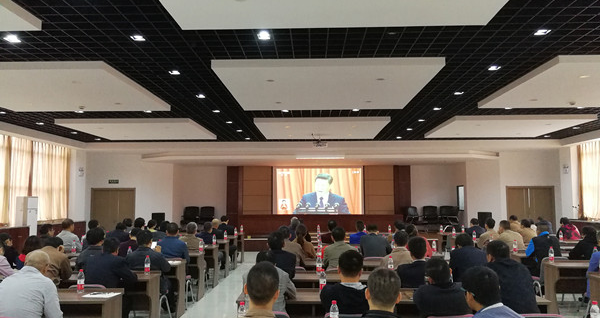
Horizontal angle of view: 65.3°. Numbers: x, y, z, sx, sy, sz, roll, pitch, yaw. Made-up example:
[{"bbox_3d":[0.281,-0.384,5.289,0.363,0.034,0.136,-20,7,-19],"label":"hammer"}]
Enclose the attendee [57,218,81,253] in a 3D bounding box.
[{"bbox_3d":[-3.949,1.700,8.139,0.500,1.280,0.780,-1,-5,14],"label":"attendee"}]

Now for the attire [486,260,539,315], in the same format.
[{"bbox_3d":[1.693,1.206,3.790,0.520,0.740,0.500,1,-5,-8],"label":"attire"}]

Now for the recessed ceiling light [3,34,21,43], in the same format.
[{"bbox_3d":[-3.324,-1.383,5.406,0.150,0.100,0.150,0,-5,2],"label":"recessed ceiling light"}]

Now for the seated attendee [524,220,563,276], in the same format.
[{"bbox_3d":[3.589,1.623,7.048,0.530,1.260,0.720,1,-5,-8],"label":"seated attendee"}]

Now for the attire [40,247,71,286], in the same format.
[{"bbox_3d":[-2.638,1.239,4.951,0.500,0.680,0.550,-1,-5,12],"label":"attire"}]

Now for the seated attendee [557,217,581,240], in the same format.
[{"bbox_3d":[5.834,1.910,10.298,0.520,1.240,0.720,1,-5,-10],"label":"seated attendee"}]

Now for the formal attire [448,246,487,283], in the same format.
[{"bbox_3d":[1.747,1.308,4.934,0.500,0.730,0.480,1,-5,-8],"label":"formal attire"}]

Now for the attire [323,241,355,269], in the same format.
[{"bbox_3d":[0.504,1.328,5.873,0.480,0.630,0.420,0,-5,2],"label":"attire"}]

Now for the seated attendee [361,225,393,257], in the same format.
[{"bbox_3d":[1.111,1.590,6.876,0.510,1.250,0.780,0,-5,2],"label":"seated attendee"}]

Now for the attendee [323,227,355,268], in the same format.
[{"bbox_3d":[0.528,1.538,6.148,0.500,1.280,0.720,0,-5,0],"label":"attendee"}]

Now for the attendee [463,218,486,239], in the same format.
[{"bbox_3d":[3.931,1.912,10.307,0.480,1.220,0.840,1,-5,-12],"label":"attendee"}]

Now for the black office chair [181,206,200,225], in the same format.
[{"bbox_3d":[-3.957,2.209,16.812,0.620,0.980,0.620,0,-5,2],"label":"black office chair"}]

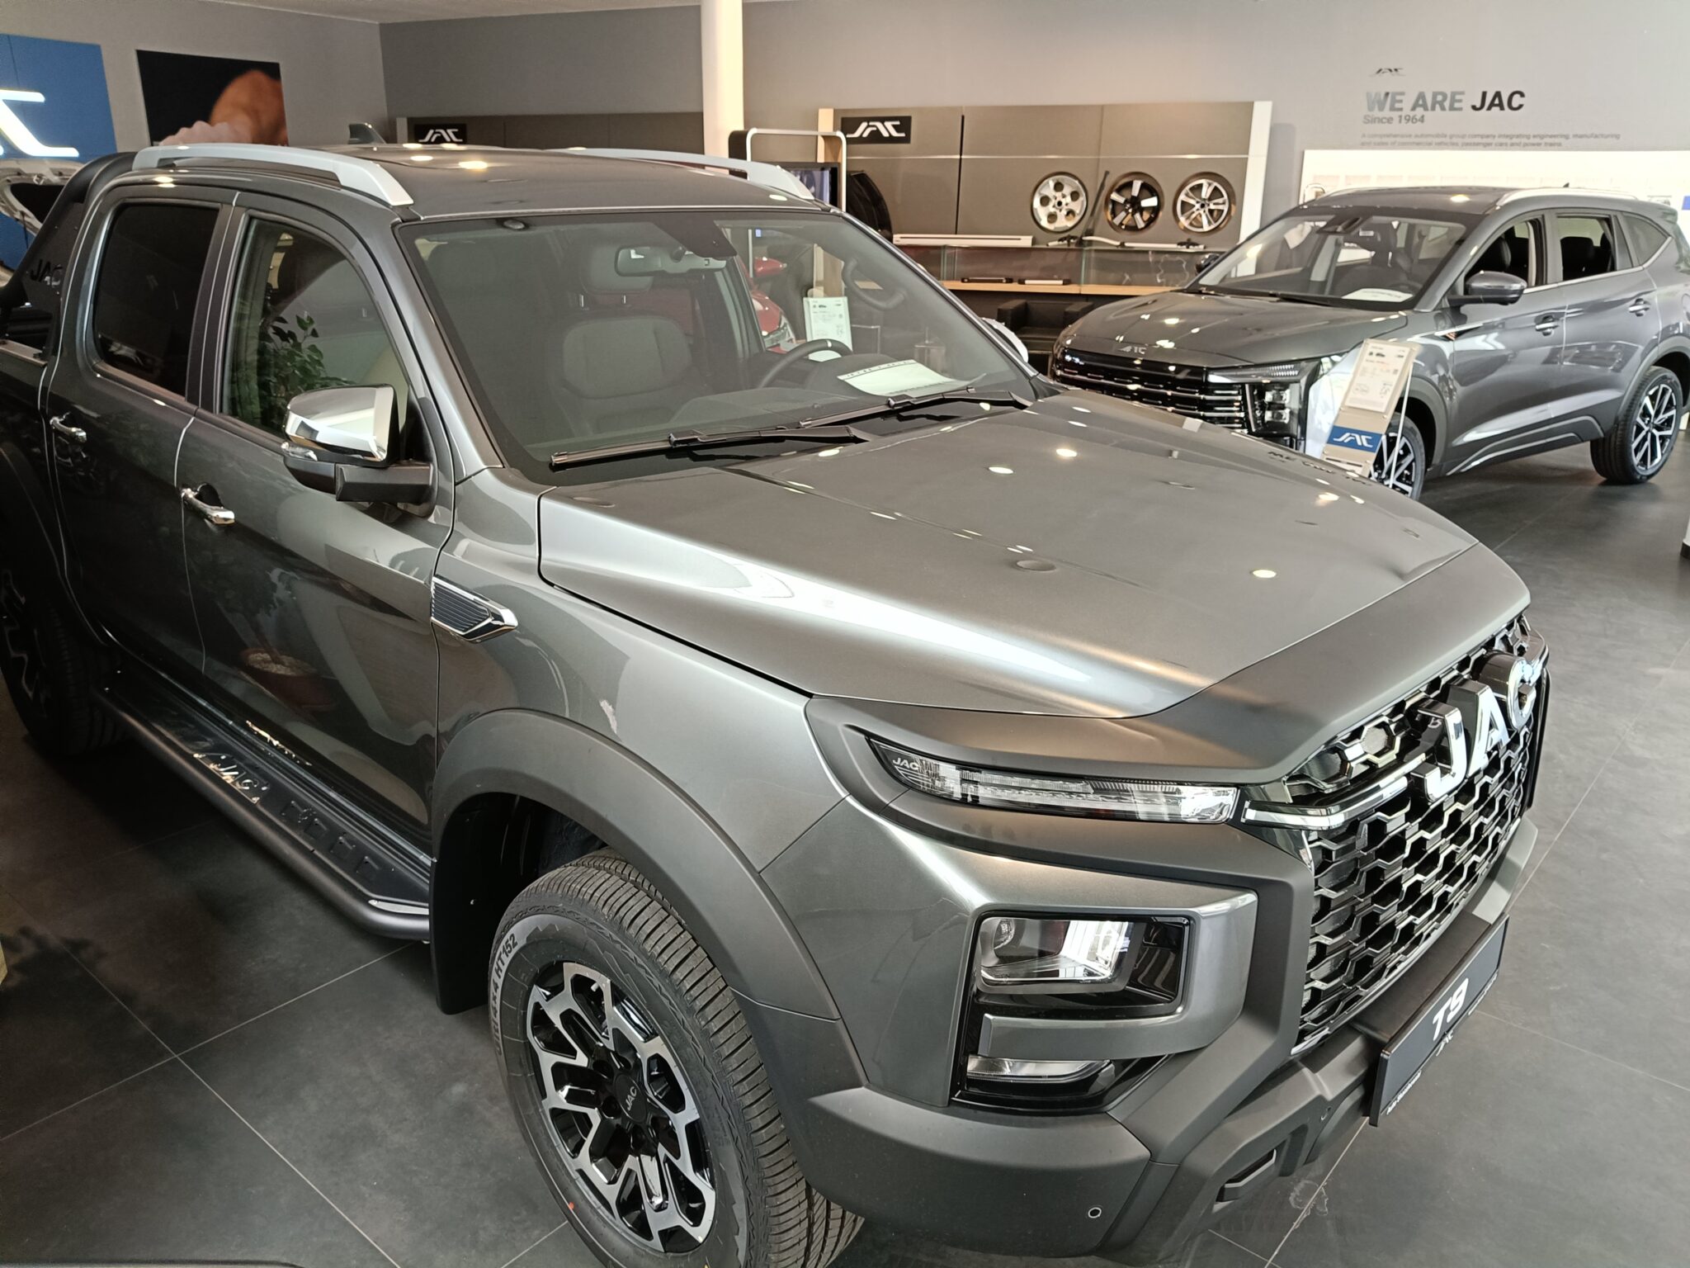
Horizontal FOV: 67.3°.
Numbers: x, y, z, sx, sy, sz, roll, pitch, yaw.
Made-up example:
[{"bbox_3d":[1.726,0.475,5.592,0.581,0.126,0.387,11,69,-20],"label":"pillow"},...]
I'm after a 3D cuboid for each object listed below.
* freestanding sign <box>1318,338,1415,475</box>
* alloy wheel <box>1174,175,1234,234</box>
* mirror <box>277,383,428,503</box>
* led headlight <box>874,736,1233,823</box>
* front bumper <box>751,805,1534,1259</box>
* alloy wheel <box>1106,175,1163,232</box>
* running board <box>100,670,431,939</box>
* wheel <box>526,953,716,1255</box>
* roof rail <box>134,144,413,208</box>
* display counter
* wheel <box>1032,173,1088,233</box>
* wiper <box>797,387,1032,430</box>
[{"bbox_3d":[2.356,-0.800,5.916,0.600,1.130,0.290,-12,23,-31],"label":"freestanding sign"},{"bbox_3d":[2.915,-3.484,10.322,0.440,0.440,0.180,9,21,23],"label":"alloy wheel"},{"bbox_3d":[-0.802,-0.307,2.113,0.150,0.190,0.250,18,26,41],"label":"mirror"},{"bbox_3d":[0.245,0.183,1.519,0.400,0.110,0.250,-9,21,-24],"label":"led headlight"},{"bbox_3d":[0.746,0.381,2.134,0.600,0.640,1.900,18,26,41],"label":"front bumper"},{"bbox_3d":[2.402,-3.571,10.547,0.450,0.450,0.180,9,21,23],"label":"alloy wheel"},{"bbox_3d":[-1.395,0.331,3.024,1.900,0.110,0.220,18,26,41],"label":"running board"},{"bbox_3d":[-0.307,0.730,2.070,0.483,0.483,0.190,18,26,41],"label":"wheel"},{"bbox_3d":[-1.390,-1.077,2.957,1.480,0.125,0.065,18,26,41],"label":"roof rail"},{"bbox_3d":[1.587,-2.651,10.923,3.400,1.270,0.500,9,21,23],"label":"display counter"},{"bbox_3d":[1.831,-3.664,10.799,0.470,0.470,0.180,9,21,23],"label":"wheel"},{"bbox_3d":[0.160,-0.495,2.734,0.085,0.060,0.750,18,26,41],"label":"wiper"}]

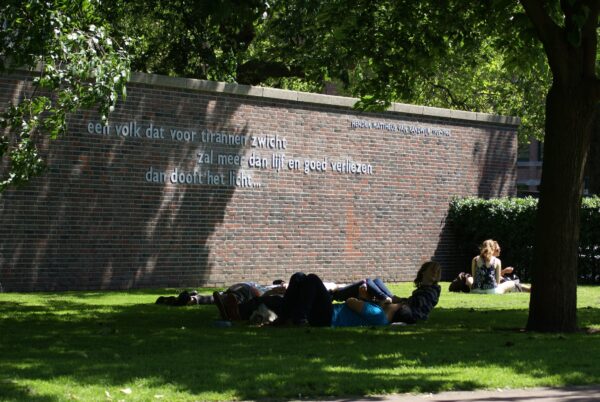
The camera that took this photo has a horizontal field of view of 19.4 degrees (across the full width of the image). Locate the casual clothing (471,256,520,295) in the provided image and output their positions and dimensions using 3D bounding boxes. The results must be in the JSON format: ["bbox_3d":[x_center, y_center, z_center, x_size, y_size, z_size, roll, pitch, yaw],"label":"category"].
[{"bbox_3d":[2.801,1.059,25.300,0.640,0.550,0.500,0,-1,10],"label":"casual clothing"}]

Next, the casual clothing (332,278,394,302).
[{"bbox_3d":[0.747,1.075,21.300,0.740,0.320,0.420,1,-1,0],"label":"casual clothing"}]

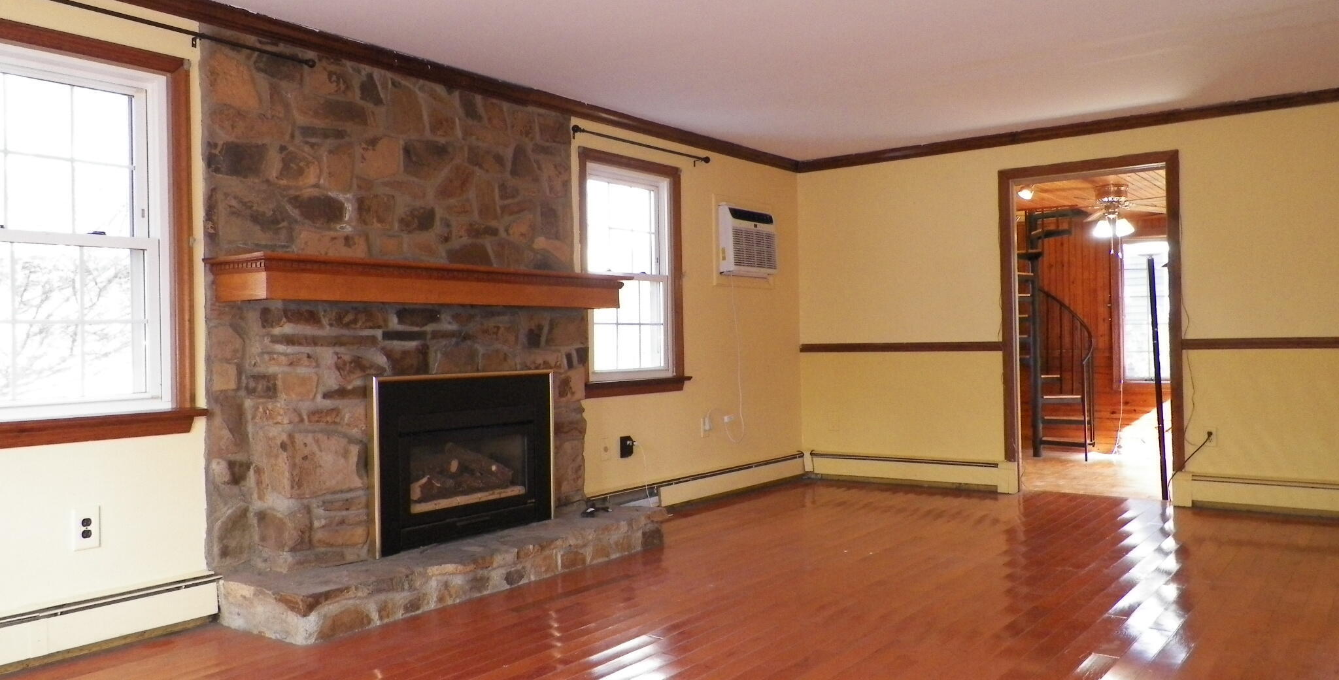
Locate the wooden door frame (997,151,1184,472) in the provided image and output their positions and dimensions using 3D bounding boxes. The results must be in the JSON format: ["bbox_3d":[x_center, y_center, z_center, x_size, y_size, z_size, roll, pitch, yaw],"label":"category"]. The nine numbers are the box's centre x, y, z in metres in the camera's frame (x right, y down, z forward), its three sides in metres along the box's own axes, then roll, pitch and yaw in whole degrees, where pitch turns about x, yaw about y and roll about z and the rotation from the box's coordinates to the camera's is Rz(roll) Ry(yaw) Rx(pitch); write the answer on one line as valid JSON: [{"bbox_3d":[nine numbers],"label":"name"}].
[{"bbox_3d":[2.658,-0.065,6.128,1.085,2.118,0.140,-1,0,38],"label":"wooden door frame"}]

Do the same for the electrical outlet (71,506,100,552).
[{"bbox_3d":[-2.036,0.660,3.383,0.010,0.142,0.087,-1,0,38],"label":"electrical outlet"}]

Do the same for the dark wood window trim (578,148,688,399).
[{"bbox_3d":[-0.193,-0.381,5.779,0.060,1.415,1.022,-1,0,38],"label":"dark wood window trim"}]

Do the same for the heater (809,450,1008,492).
[{"bbox_3d":[1.672,0.913,6.788,1.517,0.192,0.070,-1,0,38],"label":"heater"}]

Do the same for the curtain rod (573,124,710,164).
[{"bbox_3d":[-0.138,-1.166,5.817,0.091,0.057,1.310,-1,0,38],"label":"curtain rod"}]

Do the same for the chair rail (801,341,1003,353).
[{"bbox_3d":[1.592,0.052,6.871,1.520,0.055,0.022,-1,0,38],"label":"chair rail"}]

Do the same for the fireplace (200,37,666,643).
[{"bbox_3d":[-0.897,-0.095,4.324,0.690,2.280,2.074,-1,0,38],"label":"fireplace"}]

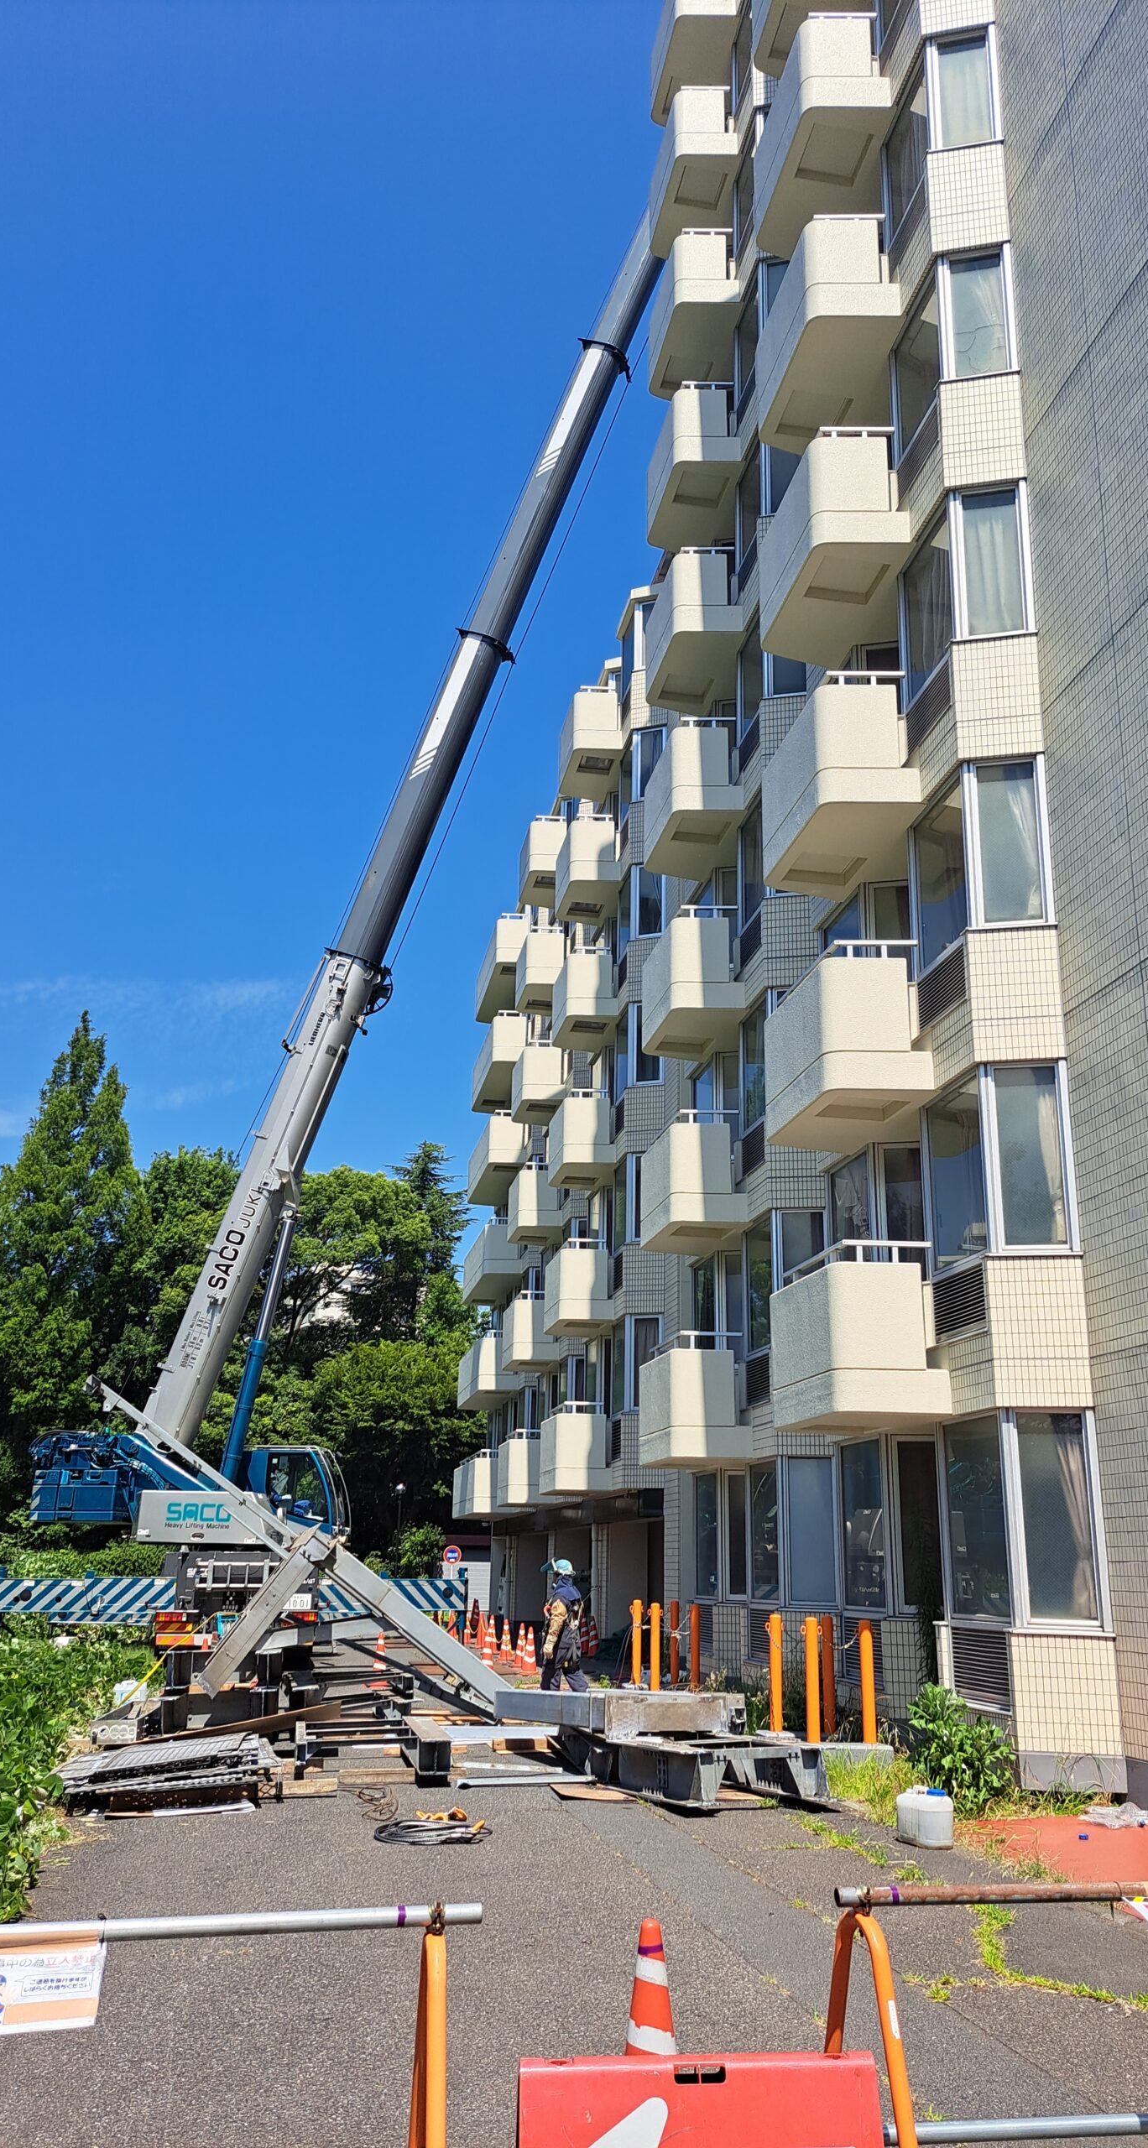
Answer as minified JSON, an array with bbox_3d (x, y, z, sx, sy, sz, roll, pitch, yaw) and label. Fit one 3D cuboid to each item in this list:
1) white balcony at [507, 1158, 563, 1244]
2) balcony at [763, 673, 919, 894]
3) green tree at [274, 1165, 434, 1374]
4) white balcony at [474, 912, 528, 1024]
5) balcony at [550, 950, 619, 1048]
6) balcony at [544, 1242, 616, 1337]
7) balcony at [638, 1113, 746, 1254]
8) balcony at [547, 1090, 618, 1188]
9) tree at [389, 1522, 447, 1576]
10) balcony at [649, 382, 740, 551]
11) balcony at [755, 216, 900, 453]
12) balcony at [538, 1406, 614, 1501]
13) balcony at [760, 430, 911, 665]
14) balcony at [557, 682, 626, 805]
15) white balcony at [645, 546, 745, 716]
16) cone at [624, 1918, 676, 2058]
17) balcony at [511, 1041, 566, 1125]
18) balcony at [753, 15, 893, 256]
[{"bbox_3d":[-0.956,3.090,35.989,0.991,1.568,2.364,5,-18,-10],"label":"white balcony"},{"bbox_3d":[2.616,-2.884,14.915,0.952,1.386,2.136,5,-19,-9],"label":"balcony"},{"bbox_3d":[-8.279,10.744,54.218,7.142,14.971,7.142,1,-18,0],"label":"green tree"},{"bbox_3d":[-1.918,-2.930,41.989,0.989,1.387,4.692,4,-18,-9],"label":"white balcony"},{"bbox_3d":[0.270,-1.439,28.741,1.000,1.400,2.300,4,-17,-9],"label":"balcony"},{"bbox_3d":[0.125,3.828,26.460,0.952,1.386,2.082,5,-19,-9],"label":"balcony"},{"bbox_3d":[1.574,1.467,19.641,1.000,1.400,2.300,4,-17,-9],"label":"balcony"},{"bbox_3d":[0.170,1.370,30.392,0.991,1.568,2.364,5,-18,-10],"label":"balcony"},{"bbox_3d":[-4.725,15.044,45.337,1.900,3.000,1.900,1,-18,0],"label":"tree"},{"bbox_3d":[1.849,-9.314,22.866,1.000,1.400,2.300,4,-17,-9],"label":"balcony"},{"bbox_3d":[2.772,-8.165,16.474,0.989,1.387,2.193,4,-18,-9],"label":"balcony"},{"bbox_3d":[0.028,7.288,28.440,0.991,1.568,2.364,5,-18,-10],"label":"balcony"},{"bbox_3d":[2.759,-5.632,15.995,1.000,1.400,2.300,4,-17,-9],"label":"balcony"},{"bbox_3d":[0.376,-7.363,33.260,0.991,1.568,2.364,5,-18,-10],"label":"balcony"},{"bbox_3d":[1.932,-7.108,24.083,0.991,1.568,2.364,5,-18,-10],"label":"white balcony"},{"bbox_3d":[0.205,2.691,4.057,0.380,0.700,0.380,1,-18,0],"label":"cone"},{"bbox_3d":[-0.778,0.251,33.656,0.989,1.387,2.091,4,-18,-9],"label":"balcony"},{"bbox_3d":[2.845,-10.812,17.335,0.989,1.387,2.193,4,-18,-9],"label":"balcony"}]

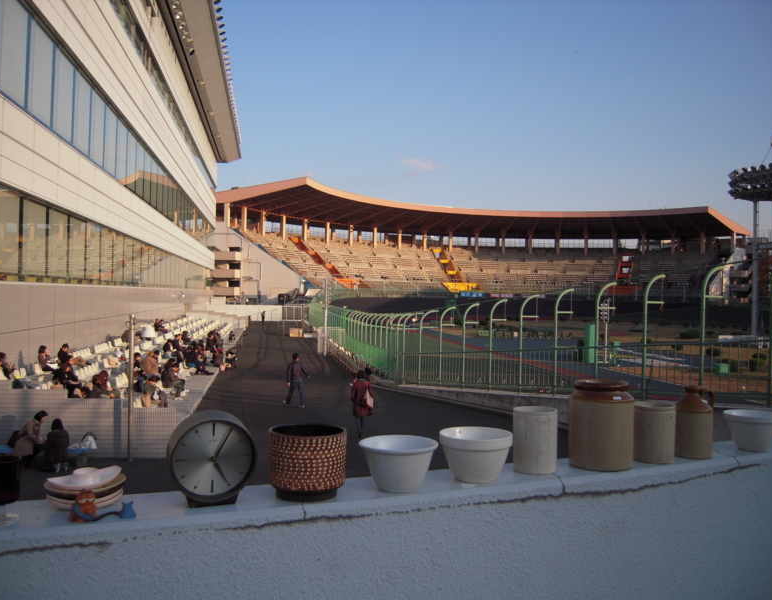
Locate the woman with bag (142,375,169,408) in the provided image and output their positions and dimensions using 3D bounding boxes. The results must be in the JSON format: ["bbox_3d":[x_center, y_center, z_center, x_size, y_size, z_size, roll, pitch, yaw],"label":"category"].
[{"bbox_3d":[-6.171,2.568,17.400,0.800,1.170,0.520,1,0,-10],"label":"woman with bag"}]

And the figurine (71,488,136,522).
[{"bbox_3d":[-0.440,0.316,1.000,0.096,0.043,0.036,1,0,-20],"label":"figurine"}]

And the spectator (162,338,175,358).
[{"bbox_3d":[-9.238,2.300,28.000,0.800,1.170,0.520,1,0,-10],"label":"spectator"}]

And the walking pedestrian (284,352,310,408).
[{"bbox_3d":[-2.806,2.520,20.400,0.580,1.720,0.650,2,0,41],"label":"walking pedestrian"}]

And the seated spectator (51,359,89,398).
[{"bbox_3d":[-8.217,2.188,16.800,0.850,1.170,0.550,1,0,-10],"label":"seated spectator"}]

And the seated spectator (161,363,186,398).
[{"bbox_3d":[-6.749,2.546,20.600,0.800,1.170,0.520,1,0,-10],"label":"seated spectator"}]

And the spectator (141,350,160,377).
[{"bbox_3d":[-8.245,2.338,22.800,0.800,1.170,0.550,1,0,-10],"label":"spectator"}]

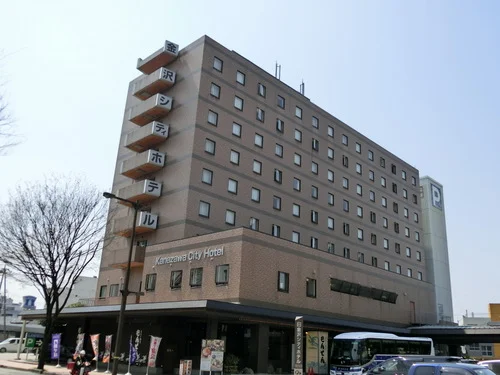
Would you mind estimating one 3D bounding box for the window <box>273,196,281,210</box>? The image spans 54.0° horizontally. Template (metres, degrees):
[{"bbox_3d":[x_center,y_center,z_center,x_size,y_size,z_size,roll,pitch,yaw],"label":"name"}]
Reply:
[{"bbox_3d":[2.764,1.559,49.967,0.180,1.320,1.180,-15,-26,42],"label":"window"}]

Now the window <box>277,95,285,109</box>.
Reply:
[{"bbox_3d":[3.428,-9.347,53.916,0.150,1.335,1.201,-15,-25,42],"label":"window"}]

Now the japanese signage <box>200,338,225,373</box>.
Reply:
[{"bbox_3d":[-1.960,8.893,25.949,1.250,1.580,0.120,9,-19,-17],"label":"japanese signage"}]

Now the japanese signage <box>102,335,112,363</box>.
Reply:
[{"bbox_3d":[-10.088,11.409,34.694,0.600,1.850,0.080,13,-21,-26],"label":"japanese signage"}]

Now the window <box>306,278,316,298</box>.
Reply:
[{"bbox_3d":[4.715,7.709,37.736,0.150,1.397,1.189,-15,-26,42],"label":"window"}]

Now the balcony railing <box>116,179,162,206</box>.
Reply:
[{"bbox_3d":[-10.515,0.536,46.314,4.751,1.346,1.661,-15,-26,42],"label":"balcony railing"}]

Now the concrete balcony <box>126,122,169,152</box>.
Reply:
[{"bbox_3d":[-10.198,-4.981,48.230,4.751,1.346,1.661,-15,-26,42],"label":"concrete balcony"}]

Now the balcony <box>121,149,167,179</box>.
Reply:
[{"bbox_3d":[-10.356,-2.231,47.274,4.751,1.346,1.661,-15,-26,42],"label":"balcony"}]

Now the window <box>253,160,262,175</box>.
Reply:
[{"bbox_3d":[0.721,-1.885,47.302,0.150,1.280,1.160,-14,-25,42],"label":"window"}]

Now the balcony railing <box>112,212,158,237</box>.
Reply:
[{"bbox_3d":[-10.248,3.240,43.576,4.620,1.400,1.460,-14,-25,42],"label":"balcony railing"}]

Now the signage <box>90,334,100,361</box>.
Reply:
[{"bbox_3d":[-11.578,11.990,36.802,0.650,1.800,0.150,9,-20,-15],"label":"signage"}]

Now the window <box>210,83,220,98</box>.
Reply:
[{"bbox_3d":[-3.153,-8.838,44.984,0.150,1.250,1.160,-14,-25,42],"label":"window"}]

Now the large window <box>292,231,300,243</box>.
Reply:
[{"bbox_3d":[4.828,5.279,51.309,0.150,1.263,1.156,-15,-25,42],"label":"large window"}]

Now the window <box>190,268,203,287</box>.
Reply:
[{"bbox_3d":[-3.902,6.495,35.620,1.347,1.283,0.150,-15,-26,42],"label":"window"}]

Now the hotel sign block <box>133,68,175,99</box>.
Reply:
[{"bbox_3d":[-9.488,-10.067,48.040,4.620,1.400,1.460,-14,-25,42],"label":"hotel sign block"}]

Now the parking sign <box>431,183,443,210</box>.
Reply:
[{"bbox_3d":[31.716,1.590,83.383,0.250,3.848,4.070,-15,-25,42],"label":"parking sign"}]

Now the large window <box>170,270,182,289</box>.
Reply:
[{"bbox_3d":[-5.473,6.821,36.510,1.300,1.320,0.200,-15,-26,42],"label":"large window"}]

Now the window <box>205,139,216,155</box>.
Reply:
[{"bbox_3d":[-3.605,-3.727,44.612,0.180,1.330,1.180,-15,-26,42],"label":"window"}]

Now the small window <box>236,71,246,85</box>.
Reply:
[{"bbox_3d":[-0.910,-11.082,49.604,0.180,1.330,1.160,-15,-26,42],"label":"small window"}]

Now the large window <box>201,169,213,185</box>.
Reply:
[{"bbox_3d":[-3.800,-0.945,43.903,0.150,1.317,1.183,-15,-26,42],"label":"large window"}]

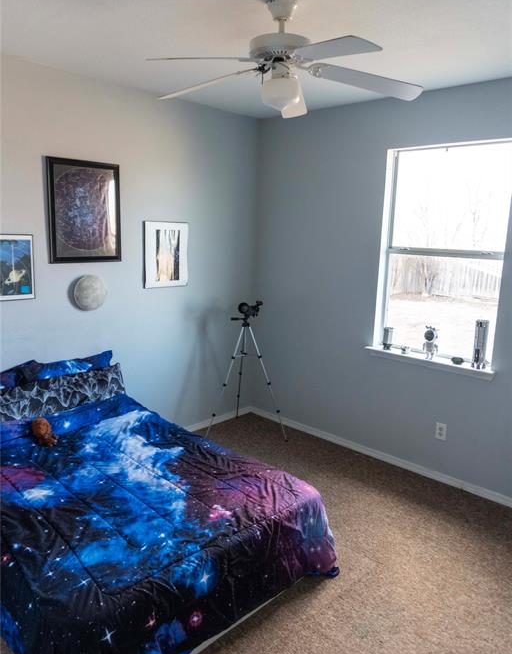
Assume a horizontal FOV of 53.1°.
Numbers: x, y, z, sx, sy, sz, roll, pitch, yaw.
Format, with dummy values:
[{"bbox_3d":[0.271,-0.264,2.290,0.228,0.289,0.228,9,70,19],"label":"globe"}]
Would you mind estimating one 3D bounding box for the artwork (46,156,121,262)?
[{"bbox_3d":[-1.117,-0.751,3.371,0.042,0.651,0.488,11,15,42],"label":"artwork"}]

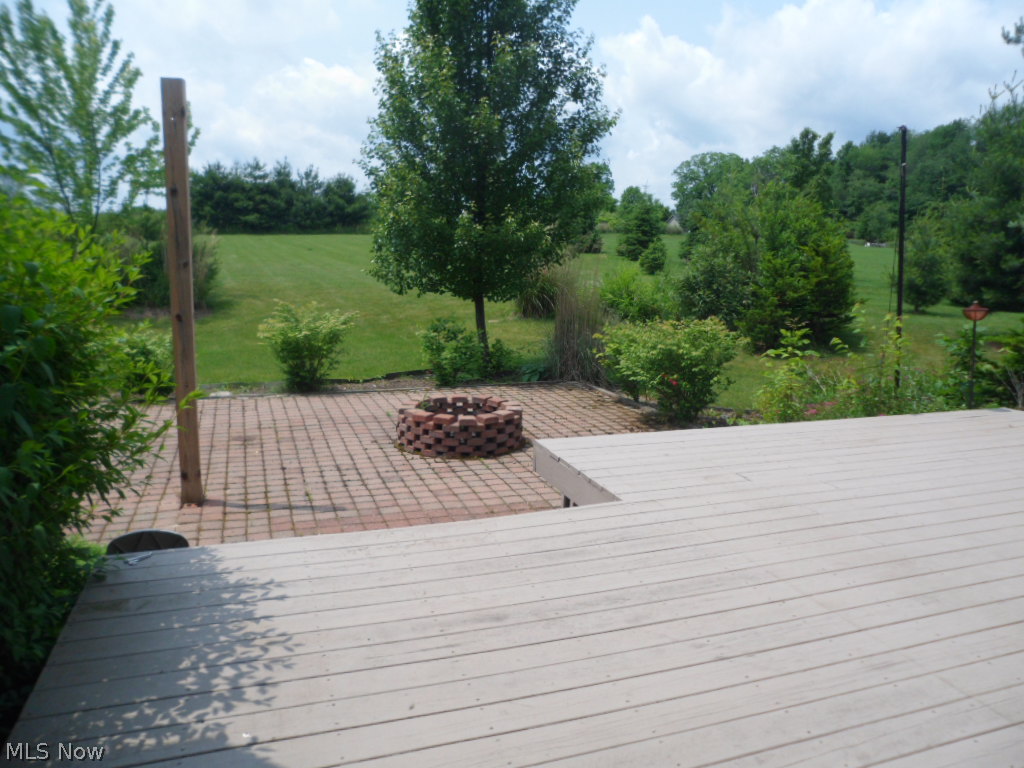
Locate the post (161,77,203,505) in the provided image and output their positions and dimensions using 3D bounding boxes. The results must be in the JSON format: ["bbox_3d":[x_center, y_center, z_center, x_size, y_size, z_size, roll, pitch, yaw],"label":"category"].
[{"bbox_3d":[-2.303,-0.578,5.388,0.145,2.949,0.145,-2,11,-19],"label":"post"}]

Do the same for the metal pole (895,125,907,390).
[{"bbox_3d":[4.801,-1.445,9.495,0.065,3.374,0.065,-4,10,1],"label":"metal pole"}]

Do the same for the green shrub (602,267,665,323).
[{"bbox_3d":[2.780,-2.014,17.600,1.510,1.371,1.400,1,10,0],"label":"green shrub"}]

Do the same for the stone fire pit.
[{"bbox_3d":[-0.500,0.390,7.500,1.208,0.344,1.208,1,10,0],"label":"stone fire pit"}]

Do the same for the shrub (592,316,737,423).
[{"bbox_3d":[1.801,-0.173,8.850,1.657,1.180,1.400,1,10,0],"label":"shrub"}]

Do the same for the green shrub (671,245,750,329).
[{"bbox_3d":[4.228,-2.013,16.300,1.653,1.829,1.500,1,10,0],"label":"green shrub"}]

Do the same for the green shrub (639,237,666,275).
[{"bbox_3d":[6.942,-6.349,38.000,1.383,1.906,1.350,1,10,0],"label":"green shrub"}]

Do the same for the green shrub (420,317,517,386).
[{"bbox_3d":[-0.591,-0.442,10.450,1.304,0.966,1.100,1,10,0],"label":"green shrub"}]

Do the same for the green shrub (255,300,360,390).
[{"bbox_3d":[-2.645,-0.496,9.900,1.287,1.176,1.150,1,10,0],"label":"green shrub"}]

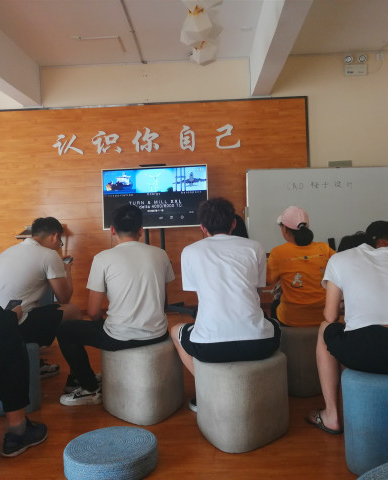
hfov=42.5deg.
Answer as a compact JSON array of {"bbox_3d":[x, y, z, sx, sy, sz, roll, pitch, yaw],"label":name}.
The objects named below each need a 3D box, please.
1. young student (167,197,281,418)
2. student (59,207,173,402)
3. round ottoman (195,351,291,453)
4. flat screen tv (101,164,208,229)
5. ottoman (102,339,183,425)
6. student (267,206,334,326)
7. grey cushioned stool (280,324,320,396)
[{"bbox_3d":[0.202,0.372,2.707,0.570,1.200,0.740,-2,2,-8],"label":"young student"},{"bbox_3d":[-0.480,0.397,2.956,0.550,1.190,0.780,-3,2,-26],"label":"student"},{"bbox_3d":[0.240,0.770,2.546,0.465,0.410,0.460,-2,2,2],"label":"round ottoman"},{"bbox_3d":[-0.460,-0.501,5.883,1.240,0.710,0.070,-2,2,2],"label":"flat screen tv"},{"bbox_3d":[-0.303,0.781,2.922,0.460,0.410,0.460,-2,2,2],"label":"ottoman"},{"bbox_3d":[0.681,0.356,3.363,0.500,1.160,0.700,-2,2,-6],"label":"student"},{"bbox_3d":[0.725,0.733,3.222,0.460,0.410,0.460,-2,2,2],"label":"grey cushioned stool"}]

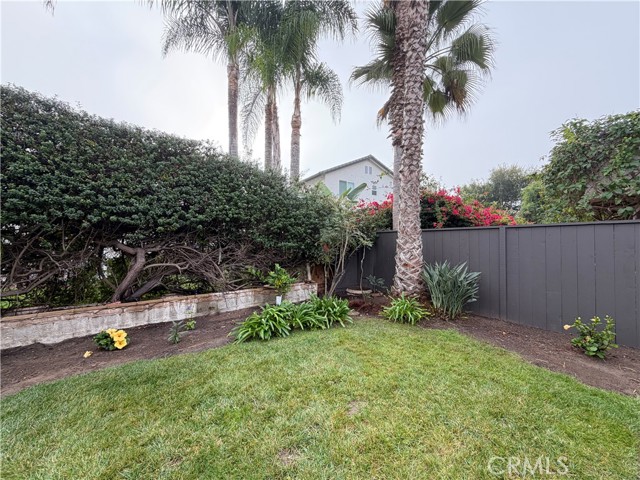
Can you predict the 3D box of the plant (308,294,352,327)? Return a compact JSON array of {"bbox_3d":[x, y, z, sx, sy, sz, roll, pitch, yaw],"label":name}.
[{"bbox_3d":[0.190,1.250,4.720,0.780,0.500,0.740,0,0,0],"label":"plant"}]

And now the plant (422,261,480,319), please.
[{"bbox_3d":[2.560,0.950,5.050,0.920,1.070,1.020,0,0,-39],"label":"plant"}]

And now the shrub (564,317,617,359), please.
[{"bbox_3d":[3.560,1.260,3.400,0.500,0.520,0.550,0,0,-39],"label":"shrub"}]

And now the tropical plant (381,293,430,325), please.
[{"bbox_3d":[1.610,1.250,4.880,0.880,0.500,0.820,0,0,0],"label":"tropical plant"}]

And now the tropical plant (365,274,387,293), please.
[{"bbox_3d":[1.420,1.120,6.600,0.540,0.480,0.500,0,0,0],"label":"tropical plant"}]

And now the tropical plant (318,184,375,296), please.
[{"bbox_3d":[0.655,0.040,6.400,1.350,2.800,1.200,0,0,0],"label":"tropical plant"}]

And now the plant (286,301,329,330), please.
[{"bbox_3d":[-0.220,1.270,4.550,0.720,0.460,0.700,0,0,0],"label":"plant"}]

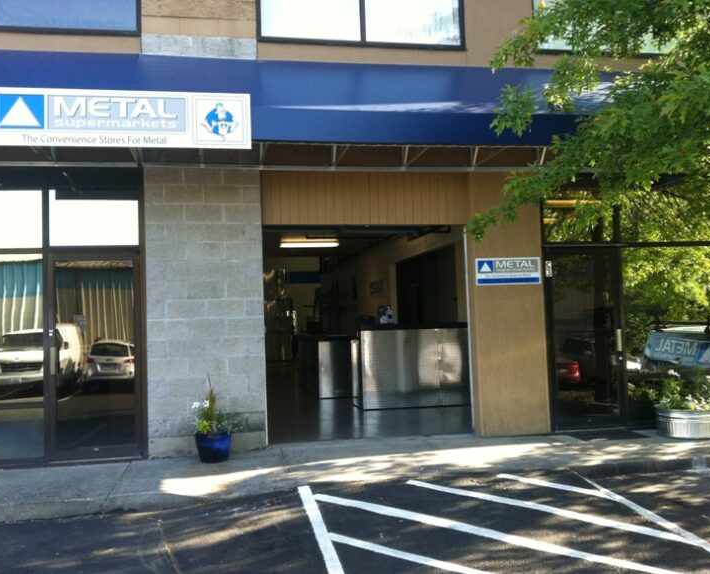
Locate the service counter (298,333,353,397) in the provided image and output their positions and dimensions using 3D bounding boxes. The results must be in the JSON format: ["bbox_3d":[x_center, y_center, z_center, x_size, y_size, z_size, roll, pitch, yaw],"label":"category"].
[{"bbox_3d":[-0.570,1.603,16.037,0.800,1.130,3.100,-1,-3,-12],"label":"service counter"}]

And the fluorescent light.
[{"bbox_3d":[-0.939,-0.919,16.230,1.230,0.130,0.260,-1,-3,-12],"label":"fluorescent light"}]

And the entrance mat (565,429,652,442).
[{"bbox_3d":[2.784,1.631,8.535,0.780,0.012,0.580,-1,-3,-12],"label":"entrance mat"}]

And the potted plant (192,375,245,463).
[{"bbox_3d":[-1.375,1.276,7.717,0.510,0.880,0.450,-1,-3,-12],"label":"potted plant"}]

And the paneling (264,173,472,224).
[{"bbox_3d":[0.133,-1.004,8.744,2.360,0.650,0.100,-1,-3,-12],"label":"paneling"}]

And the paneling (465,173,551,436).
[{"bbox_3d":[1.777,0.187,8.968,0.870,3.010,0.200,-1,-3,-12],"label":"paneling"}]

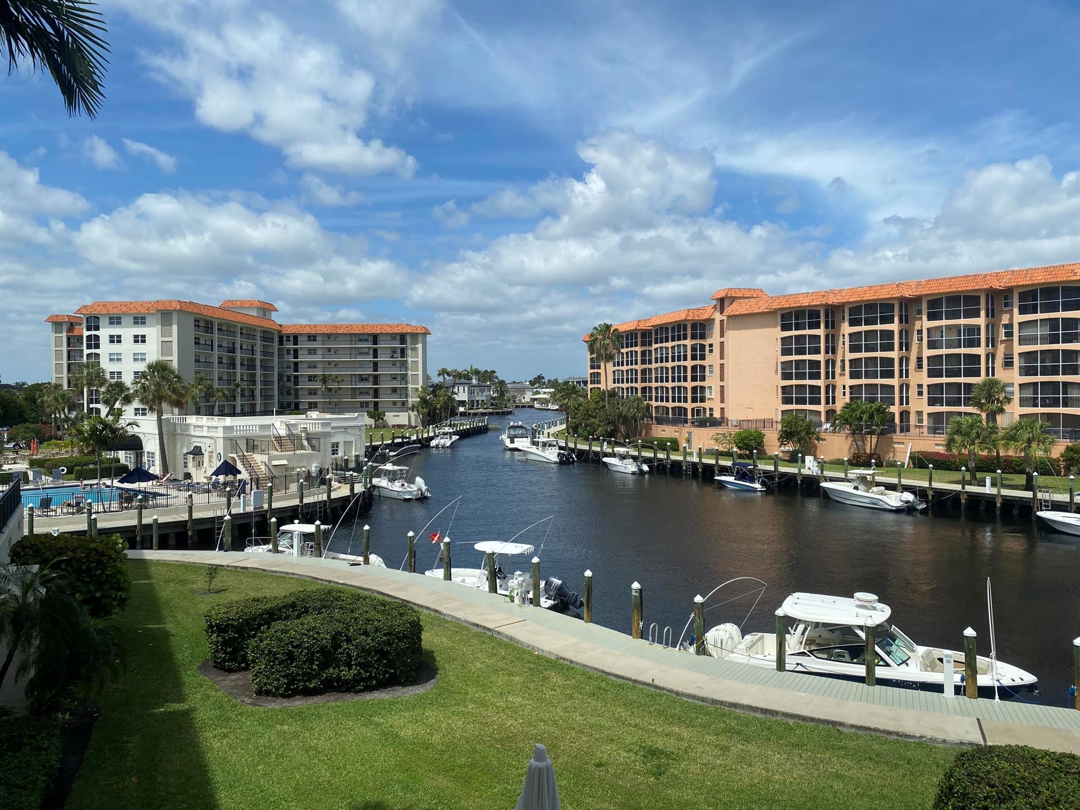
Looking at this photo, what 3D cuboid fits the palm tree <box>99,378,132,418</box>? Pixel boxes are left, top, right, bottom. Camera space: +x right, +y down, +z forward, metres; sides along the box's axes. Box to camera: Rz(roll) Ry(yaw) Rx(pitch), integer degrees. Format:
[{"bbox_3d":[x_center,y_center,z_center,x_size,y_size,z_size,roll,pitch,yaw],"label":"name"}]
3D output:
[{"bbox_3d":[-54.520,1.282,104.000,4.200,8.800,4.200,0,1,0],"label":"palm tree"}]

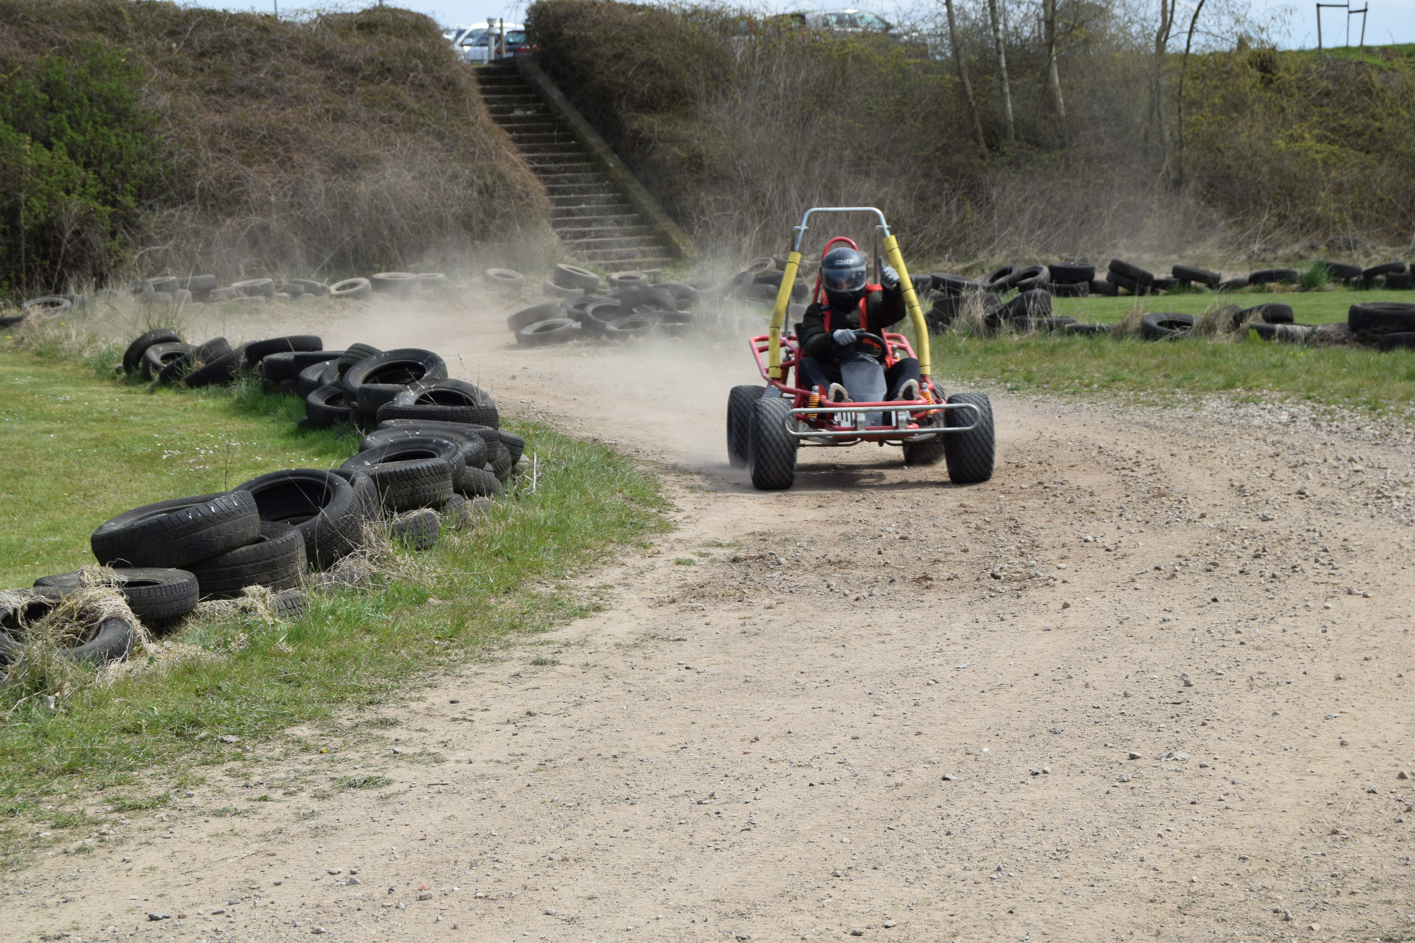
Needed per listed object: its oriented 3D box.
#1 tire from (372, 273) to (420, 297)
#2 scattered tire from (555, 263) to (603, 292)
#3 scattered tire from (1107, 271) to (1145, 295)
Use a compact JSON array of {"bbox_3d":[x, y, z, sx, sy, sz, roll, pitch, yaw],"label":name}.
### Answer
[{"bbox_3d":[-4.190,-2.501,41.200,0.630,0.210,0.630,0,11,0],"label":"tire"},{"bbox_3d":[-1.742,-2.585,41.000,0.620,0.200,0.620,14,9,-1],"label":"scattered tire"},{"bbox_3d":[5.516,-2.480,40.200,0.600,0.165,0.600,22,3,-1],"label":"scattered tire"}]

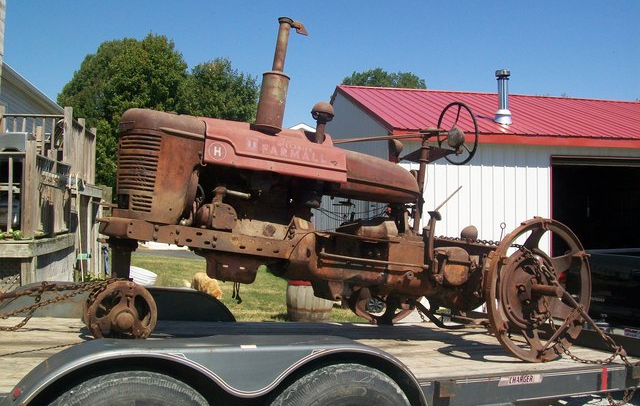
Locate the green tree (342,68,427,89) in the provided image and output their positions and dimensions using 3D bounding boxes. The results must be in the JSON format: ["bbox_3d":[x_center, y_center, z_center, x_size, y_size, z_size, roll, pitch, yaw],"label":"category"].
[{"bbox_3d":[3.680,-2.500,38.000,7.000,10.400,7.000,0,-2,6],"label":"green tree"}]

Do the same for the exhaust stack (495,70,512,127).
[{"bbox_3d":[3.710,-2.130,13.450,0.360,1.140,0.360,1,-2,-12],"label":"exhaust stack"}]

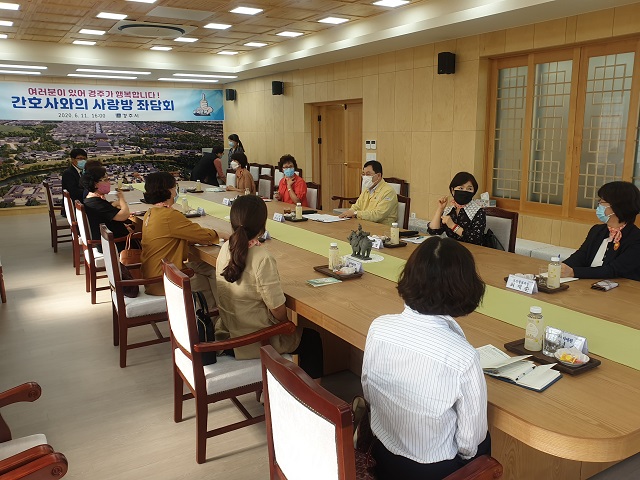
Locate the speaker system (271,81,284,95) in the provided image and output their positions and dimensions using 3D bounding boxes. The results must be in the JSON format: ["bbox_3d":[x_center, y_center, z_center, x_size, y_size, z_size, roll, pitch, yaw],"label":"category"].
[{"bbox_3d":[-0.854,-3.052,9.677,0.180,0.260,0.170,10,16,38],"label":"speaker system"}]

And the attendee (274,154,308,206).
[{"bbox_3d":[-0.409,-0.349,5.798,0.488,1.298,0.683,8,16,33],"label":"attendee"}]

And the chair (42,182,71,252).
[{"bbox_3d":[-3.540,-0.365,6.817,0.576,0.966,0.556,-10,16,-33],"label":"chair"}]

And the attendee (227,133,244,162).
[{"bbox_3d":[-1.637,-1.281,9.367,0.332,1.542,0.449,-13,18,-42],"label":"attendee"}]

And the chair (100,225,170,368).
[{"bbox_3d":[-1.282,0.359,3.618,0.575,0.995,0.560,-7,15,-28],"label":"chair"}]

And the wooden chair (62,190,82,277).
[{"bbox_3d":[-2.731,-0.138,5.842,0.575,0.995,0.550,-8,15,-30],"label":"wooden chair"}]

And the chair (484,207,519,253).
[{"bbox_3d":[1.208,0.240,3.856,0.576,0.976,0.556,-10,16,-34],"label":"chair"}]

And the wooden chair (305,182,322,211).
[{"bbox_3d":[-0.337,-0.229,6.190,0.575,0.995,0.579,-8,15,-30],"label":"wooden chair"}]

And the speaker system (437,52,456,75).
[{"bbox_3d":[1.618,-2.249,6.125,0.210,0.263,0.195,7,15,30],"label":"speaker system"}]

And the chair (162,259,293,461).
[{"bbox_3d":[-0.483,0.563,2.578,0.576,0.976,0.556,-9,15,-30],"label":"chair"}]

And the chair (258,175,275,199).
[{"bbox_3d":[-1.011,-0.439,7.133,0.575,0.995,0.579,-8,15,-30],"label":"chair"}]

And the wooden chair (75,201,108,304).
[{"bbox_3d":[-2.107,0.072,4.901,0.575,0.995,0.560,-8,15,-30],"label":"wooden chair"}]

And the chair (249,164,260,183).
[{"bbox_3d":[-1.582,-1.077,9.957,0.575,0.995,0.579,-8,15,-30],"label":"chair"}]

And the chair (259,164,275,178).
[{"bbox_3d":[-1.178,-0.883,8.870,0.576,0.976,0.546,-10,16,-34],"label":"chair"}]

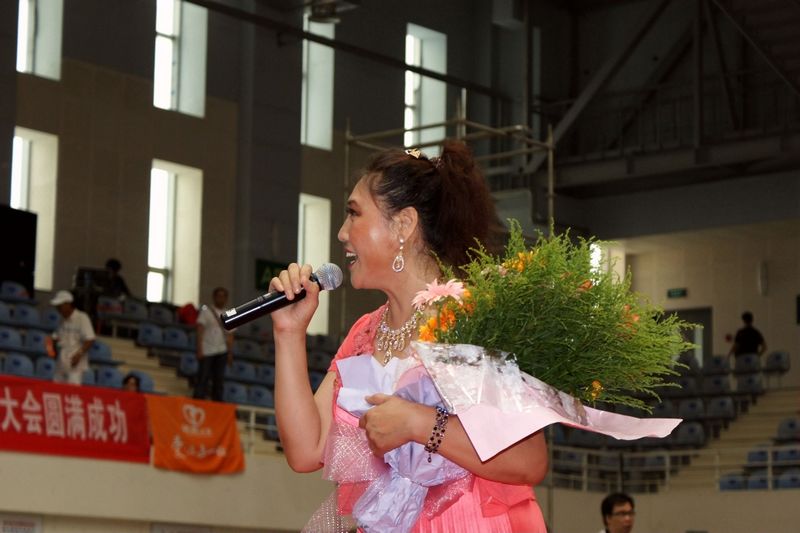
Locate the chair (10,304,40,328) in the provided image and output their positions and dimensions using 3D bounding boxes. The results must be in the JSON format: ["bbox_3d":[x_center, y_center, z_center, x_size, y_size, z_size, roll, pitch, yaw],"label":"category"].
[{"bbox_3d":[-4.762,0.654,29.900,0.420,0.360,0.430,-7,-13,41],"label":"chair"}]

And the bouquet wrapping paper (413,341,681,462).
[{"bbox_3d":[0.246,0.229,3.920,0.430,0.210,0.250,1,-9,0],"label":"bouquet wrapping paper"}]

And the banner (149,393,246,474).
[{"bbox_3d":[-2.361,1.945,27.000,0.100,0.860,1.340,-8,-13,43],"label":"banner"}]

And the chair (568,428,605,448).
[{"bbox_3d":[2.727,2.489,34.173,0.440,0.340,0.400,4,-9,-18],"label":"chair"}]

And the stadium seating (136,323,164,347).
[{"bbox_3d":[-3.177,0.895,30.181,0.400,0.340,0.440,-6,-11,38],"label":"stadium seating"}]

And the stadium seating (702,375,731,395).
[{"bbox_3d":[4.871,1.839,35.900,0.430,0.360,0.420,-5,-11,32],"label":"stadium seating"}]

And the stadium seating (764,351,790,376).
[{"bbox_3d":[5.749,1.447,35.622,0.440,0.340,0.400,-5,-10,32],"label":"stadium seating"}]

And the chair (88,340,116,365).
[{"bbox_3d":[-3.775,1.105,29.800,0.420,0.360,0.430,-7,-13,41],"label":"chair"}]

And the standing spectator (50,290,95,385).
[{"bbox_3d":[-3.703,1.112,26.149,0.380,1.700,0.480,8,-12,-40],"label":"standing spectator"}]

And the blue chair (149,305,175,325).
[{"bbox_3d":[-3.186,0.685,31.511,0.400,0.340,0.440,-6,-11,38],"label":"blue chair"}]

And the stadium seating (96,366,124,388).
[{"bbox_3d":[-3.334,1.328,27.309,0.400,0.340,0.440,-6,-11,38],"label":"stadium seating"}]

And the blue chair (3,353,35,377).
[{"bbox_3d":[-4.236,1.139,26.208,0.400,0.340,0.440,-6,-11,38],"label":"blue chair"}]

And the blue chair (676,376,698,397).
[{"bbox_3d":[4.423,1.878,36.200,0.430,0.360,0.420,-5,-11,30],"label":"blue chair"}]

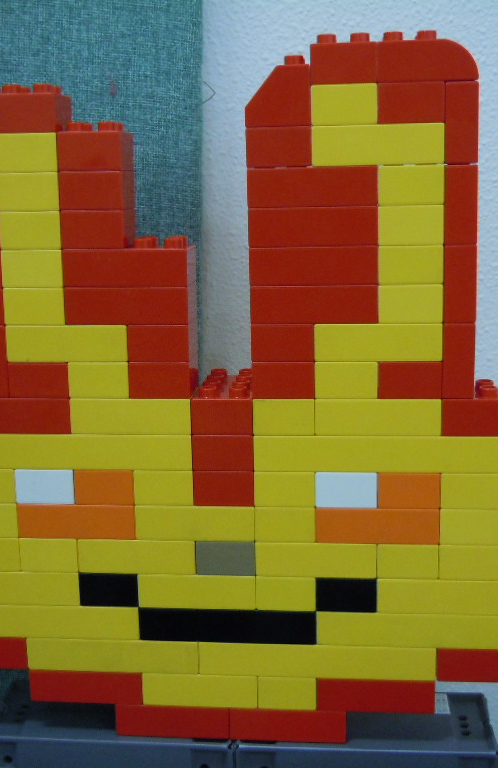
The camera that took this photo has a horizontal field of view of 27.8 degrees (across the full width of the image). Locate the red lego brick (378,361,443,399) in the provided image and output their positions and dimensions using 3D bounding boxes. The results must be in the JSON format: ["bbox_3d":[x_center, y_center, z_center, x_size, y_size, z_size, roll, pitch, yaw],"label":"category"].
[{"bbox_3d":[0.083,-0.006,0.521,0.032,0.021,0.032,0,11,7],"label":"red lego brick"}]

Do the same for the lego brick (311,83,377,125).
[{"bbox_3d":[0.047,-0.139,0.500,0.032,0.021,0.032,0,11,6],"label":"lego brick"}]

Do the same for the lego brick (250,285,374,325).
[{"bbox_3d":[0.034,-0.043,0.519,0.064,0.021,0.032,0,11,7],"label":"lego brick"}]

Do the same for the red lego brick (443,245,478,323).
[{"bbox_3d":[0.106,-0.054,0.511,0.016,0.042,0.032,0,11,6],"label":"red lego brick"}]

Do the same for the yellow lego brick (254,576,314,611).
[{"bbox_3d":[0.021,0.108,0.553,0.032,0.021,0.032,0,11,5],"label":"yellow lego brick"}]

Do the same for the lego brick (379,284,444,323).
[{"bbox_3d":[0.082,-0.043,0.513,0.032,0.021,0.032,0,10,6],"label":"lego brick"}]

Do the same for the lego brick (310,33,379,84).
[{"bbox_3d":[0.048,-0.158,0.496,0.032,0.024,0.032,0,11,7],"label":"lego brick"}]

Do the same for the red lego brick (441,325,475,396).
[{"bbox_3d":[0.106,-0.015,0.516,0.016,0.040,0.032,0,10,6],"label":"red lego brick"}]

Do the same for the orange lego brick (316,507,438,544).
[{"bbox_3d":[0.068,0.069,0.538,0.064,0.021,0.032,0,11,6],"label":"orange lego brick"}]

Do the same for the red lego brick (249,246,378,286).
[{"bbox_3d":[0.034,-0.062,0.516,0.064,0.020,0.032,0,11,5],"label":"red lego brick"}]

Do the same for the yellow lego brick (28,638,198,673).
[{"bbox_3d":[-0.074,0.146,0.570,0.096,0.021,0.032,0,11,5],"label":"yellow lego brick"}]

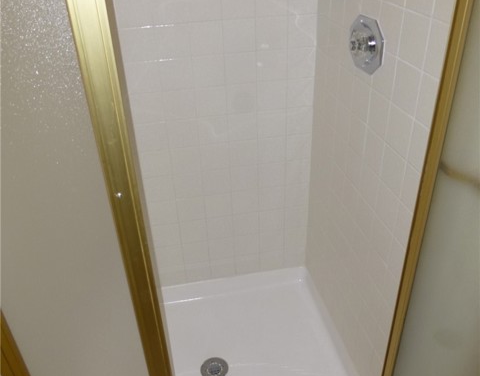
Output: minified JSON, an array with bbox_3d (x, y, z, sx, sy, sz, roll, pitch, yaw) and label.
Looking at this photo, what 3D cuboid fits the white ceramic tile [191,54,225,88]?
[{"bbox_3d":[-0.106,-0.390,1.487,0.107,0.107,0.009,-8,31,-9],"label":"white ceramic tile"}]

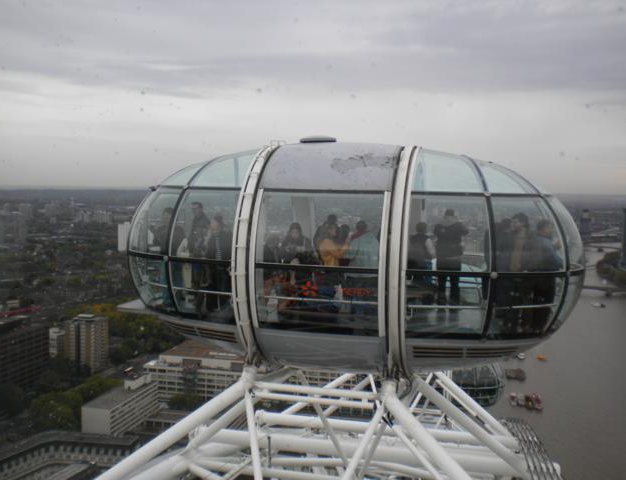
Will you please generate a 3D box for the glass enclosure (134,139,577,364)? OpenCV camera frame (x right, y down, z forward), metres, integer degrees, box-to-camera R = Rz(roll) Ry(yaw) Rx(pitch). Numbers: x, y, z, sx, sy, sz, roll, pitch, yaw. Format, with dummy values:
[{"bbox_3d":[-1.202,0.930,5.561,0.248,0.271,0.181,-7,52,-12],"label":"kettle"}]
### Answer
[{"bbox_3d":[0.530,0.260,11.650,8.150,4.000,4.000,2,5,13],"label":"glass enclosure"}]

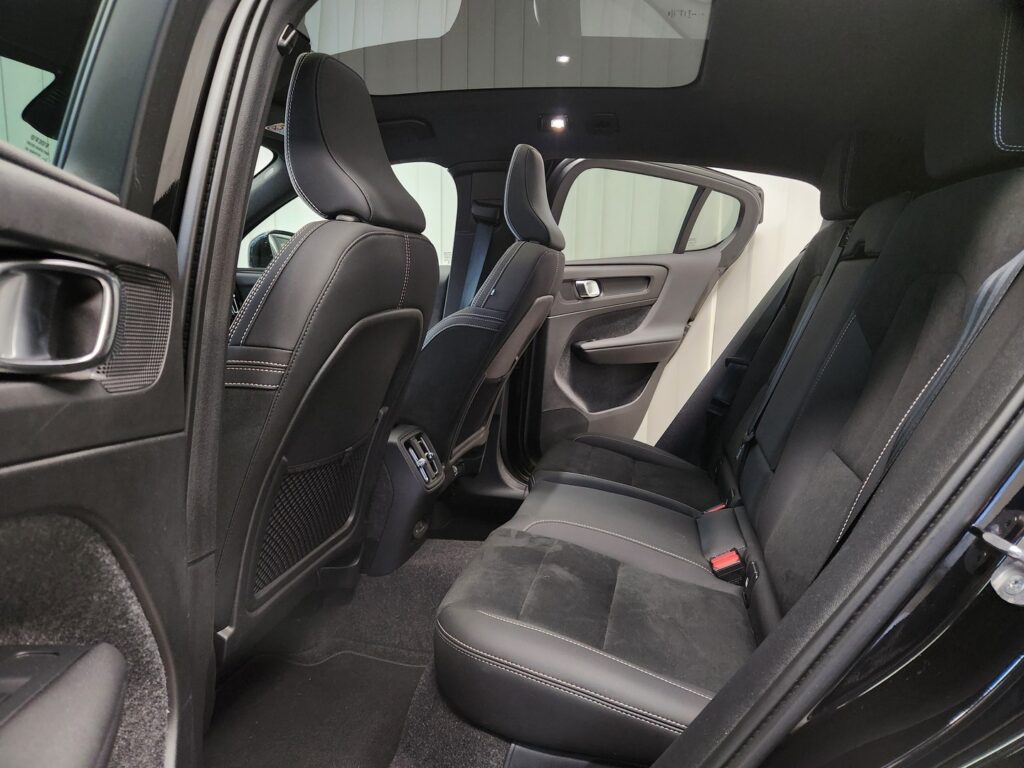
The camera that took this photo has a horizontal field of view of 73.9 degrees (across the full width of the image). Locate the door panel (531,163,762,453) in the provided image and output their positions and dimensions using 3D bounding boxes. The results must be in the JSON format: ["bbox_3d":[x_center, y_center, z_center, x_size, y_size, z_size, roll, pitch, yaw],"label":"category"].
[{"bbox_3d":[0.487,-0.208,2.489,1.040,1.100,0.220,-5,12,-32],"label":"door panel"}]

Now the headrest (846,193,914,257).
[{"bbox_3d":[0.689,-0.272,1.183,0.130,0.150,0.260,3,11,12],"label":"headrest"}]

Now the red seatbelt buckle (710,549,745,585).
[{"bbox_3d":[0.387,0.324,1.238,0.055,0.050,0.055,3,11,12],"label":"red seatbelt buckle"}]

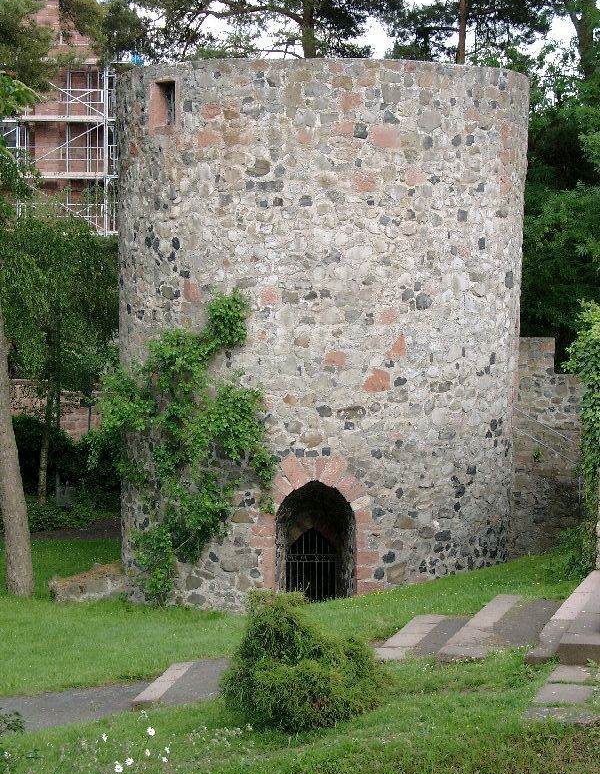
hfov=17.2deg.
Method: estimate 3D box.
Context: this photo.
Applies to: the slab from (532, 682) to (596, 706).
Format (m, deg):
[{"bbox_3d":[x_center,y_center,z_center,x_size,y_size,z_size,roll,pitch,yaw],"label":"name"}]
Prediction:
[{"bbox_3d":[3.110,3.659,23.407,0.560,0.080,0.880,2,5,18],"label":"slab"}]

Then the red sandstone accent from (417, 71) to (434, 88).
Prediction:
[{"bbox_3d":[2.060,-5.118,33.094,0.288,0.251,0.160,-3,7,-26],"label":"red sandstone accent"}]

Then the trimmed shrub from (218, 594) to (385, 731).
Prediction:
[{"bbox_3d":[0.051,3.201,23.897,1.980,1.496,1.800,1,4,0],"label":"trimmed shrub"}]

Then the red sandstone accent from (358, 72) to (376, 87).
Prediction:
[{"bbox_3d":[1.201,-5.524,35.731,0.331,0.285,0.160,0,4,-11],"label":"red sandstone accent"}]

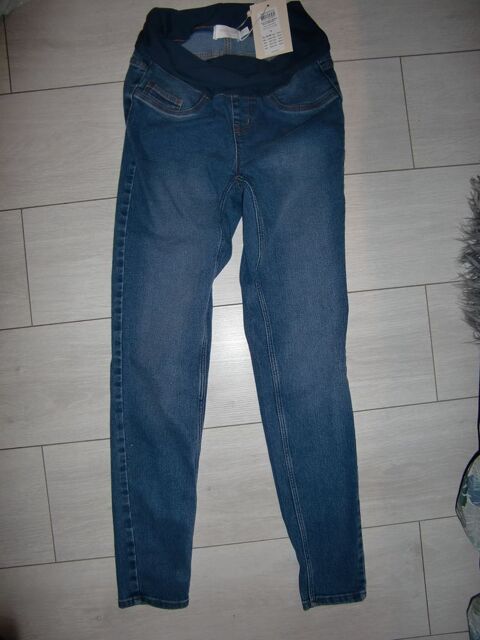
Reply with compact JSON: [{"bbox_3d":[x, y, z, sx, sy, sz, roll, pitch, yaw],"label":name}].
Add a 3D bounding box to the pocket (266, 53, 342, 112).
[{"bbox_3d":[0.104,-0.383,0.838,0.117,0.025,0.086,-3,89,-7],"label":"pocket"}]

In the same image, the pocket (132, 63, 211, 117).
[{"bbox_3d":[-0.111,-0.368,0.835,0.120,0.025,0.080,-3,89,5],"label":"pocket"}]

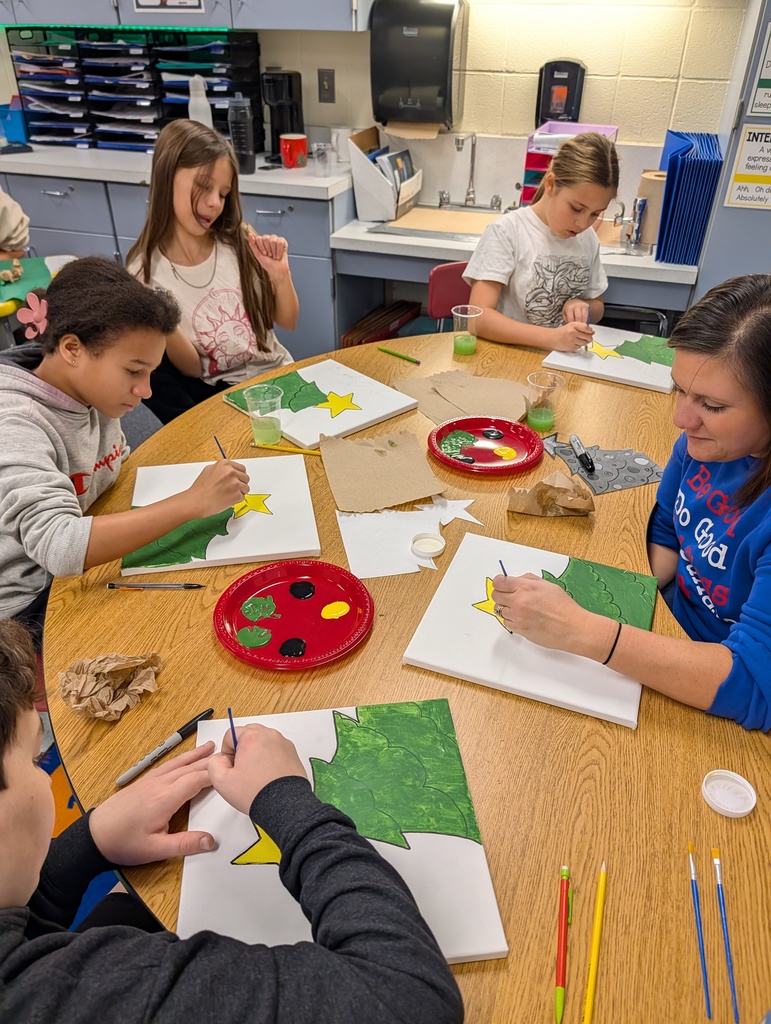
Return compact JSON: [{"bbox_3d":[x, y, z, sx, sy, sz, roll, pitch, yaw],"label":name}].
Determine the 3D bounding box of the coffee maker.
[{"bbox_3d":[-0.403,-1.561,2.802,0.116,0.304,0.250,5,35,7],"label":"coffee maker"}]

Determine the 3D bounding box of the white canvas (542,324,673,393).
[{"bbox_3d":[0.602,-0.403,1.825,0.305,0.016,0.305,18,39,23],"label":"white canvas"}]

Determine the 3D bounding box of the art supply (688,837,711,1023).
[{"bbox_3d":[0.305,0.399,0.692,0.006,0.006,0.167,8,36,11],"label":"art supply"}]

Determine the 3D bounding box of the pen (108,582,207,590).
[{"bbox_3d":[-0.350,0.114,1.089,0.151,0.009,0.012,0,35,0],"label":"pen"}]

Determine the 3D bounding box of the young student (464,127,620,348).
[{"bbox_3d":[0.451,-0.418,2.013,0.420,1.120,0.540,-22,41,-28],"label":"young student"}]

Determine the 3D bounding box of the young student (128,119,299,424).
[{"bbox_3d":[-0.399,-0.283,1.795,0.440,1.230,0.560,-7,36,-10],"label":"young student"}]

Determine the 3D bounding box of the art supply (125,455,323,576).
[{"bbox_3d":[-0.285,-0.007,1.250,0.305,0.016,0.305,-6,36,-9],"label":"art supply"}]

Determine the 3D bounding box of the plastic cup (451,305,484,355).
[{"bbox_3d":[0.208,-0.464,1.829,0.080,0.104,0.080,0,35,0],"label":"plastic cup"}]

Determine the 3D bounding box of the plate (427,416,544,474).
[{"bbox_3d":[0.200,-0.131,1.432,0.230,0.021,0.230,0,35,0],"label":"plate"}]

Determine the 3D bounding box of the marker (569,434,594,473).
[{"bbox_3d":[0.393,-0.117,1.416,0.019,0.019,0.138,-2,35,-3],"label":"marker"}]

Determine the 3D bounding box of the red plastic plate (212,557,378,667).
[{"bbox_3d":[-0.130,0.150,1.028,0.228,0.021,0.228,0,35,0],"label":"red plastic plate"}]

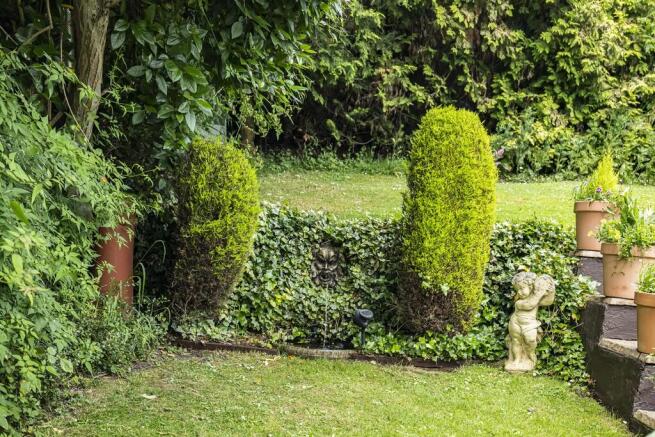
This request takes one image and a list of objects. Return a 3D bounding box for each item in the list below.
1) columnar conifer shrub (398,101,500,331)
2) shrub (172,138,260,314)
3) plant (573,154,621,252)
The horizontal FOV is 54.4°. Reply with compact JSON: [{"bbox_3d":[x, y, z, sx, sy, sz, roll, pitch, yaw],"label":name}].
[{"bbox_3d":[0.859,0.003,4.600,0.643,1.608,0.643,3,5,0],"label":"columnar conifer shrub"},{"bbox_3d":[-0.826,0.056,4.750,0.623,1.297,0.623,3,5,0],"label":"shrub"},{"bbox_3d":[1.793,-0.113,4.250,0.296,0.652,0.296,3,5,0],"label":"plant"}]

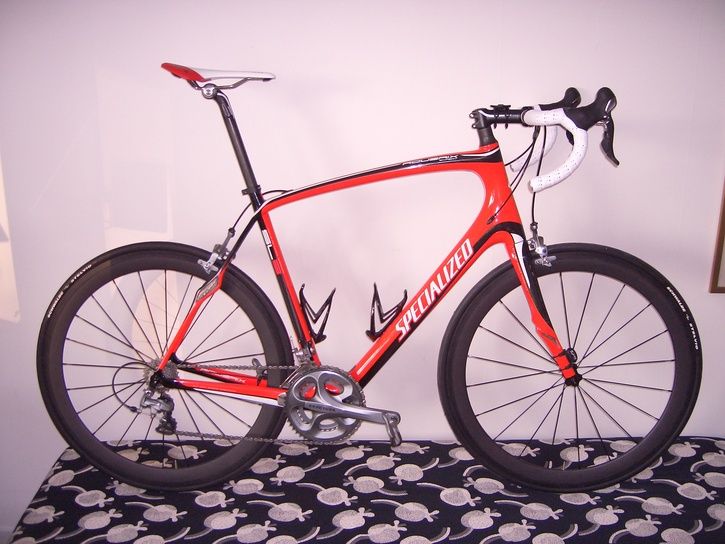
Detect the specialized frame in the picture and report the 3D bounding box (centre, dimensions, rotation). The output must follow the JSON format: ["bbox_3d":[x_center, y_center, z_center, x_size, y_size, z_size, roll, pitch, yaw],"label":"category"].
[{"bbox_3d":[0.008,-0.046,2.019,1.040,0.803,0.144,0,12,1],"label":"specialized frame"}]

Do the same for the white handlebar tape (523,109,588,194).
[{"bbox_3d":[0.419,-0.270,1.814,0.130,0.175,0.195,1,12,5],"label":"white handlebar tape"}]

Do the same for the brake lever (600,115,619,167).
[{"bbox_3d":[0.526,-0.281,1.736,0.046,0.110,0.024,1,12,5],"label":"brake lever"}]

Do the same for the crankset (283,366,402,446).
[{"bbox_3d":[-0.051,0.344,2.036,0.296,0.208,0.070,0,12,1],"label":"crankset"}]

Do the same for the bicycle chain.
[{"bbox_3d":[-0.253,0.335,2.057,0.516,0.213,0.032,0,11,1],"label":"bicycle chain"}]

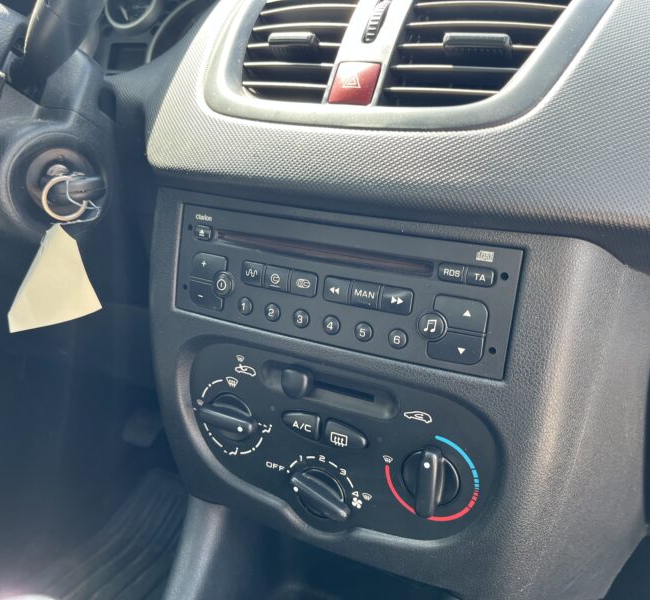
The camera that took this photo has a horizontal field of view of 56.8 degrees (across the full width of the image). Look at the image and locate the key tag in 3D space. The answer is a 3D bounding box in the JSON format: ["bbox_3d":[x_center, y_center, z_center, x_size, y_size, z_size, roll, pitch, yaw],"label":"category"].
[{"bbox_3d":[-0.180,-0.032,0.405,0.057,0.101,0.030,-6,21,-21],"label":"key tag"}]

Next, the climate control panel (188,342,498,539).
[{"bbox_3d":[-0.004,0.088,0.339,0.192,0.103,0.026,11,18,25],"label":"climate control panel"}]

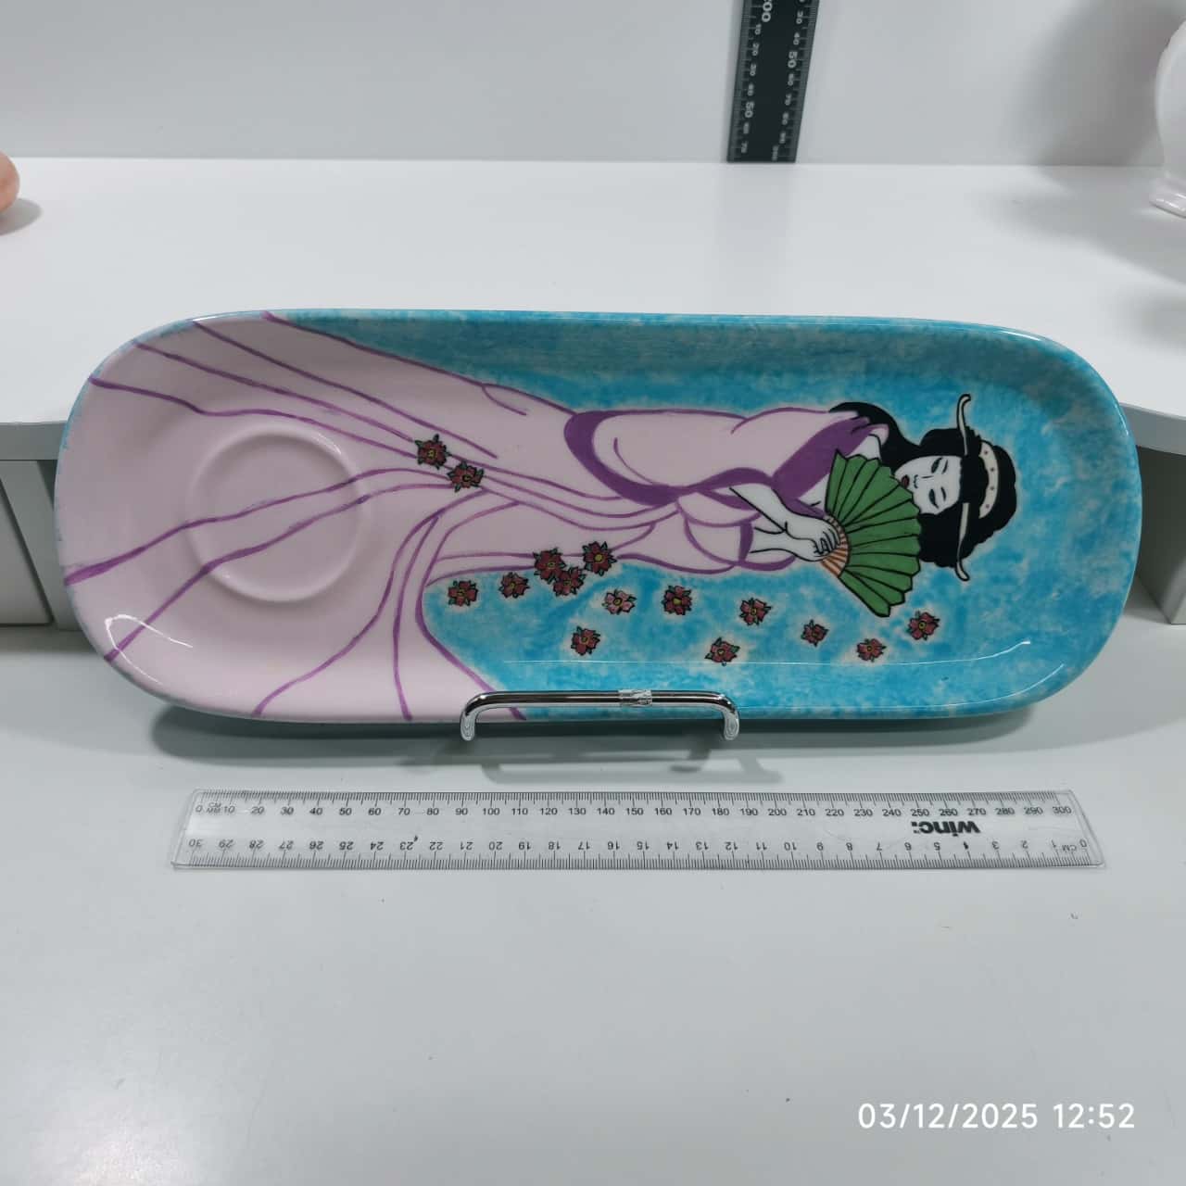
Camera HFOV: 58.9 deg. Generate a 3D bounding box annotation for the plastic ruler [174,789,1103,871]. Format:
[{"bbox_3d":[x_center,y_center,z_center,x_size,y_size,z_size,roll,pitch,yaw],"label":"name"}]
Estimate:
[{"bbox_3d":[0.014,0.081,0.360,0.310,0.003,0.030,0,45,0],"label":"plastic ruler"}]

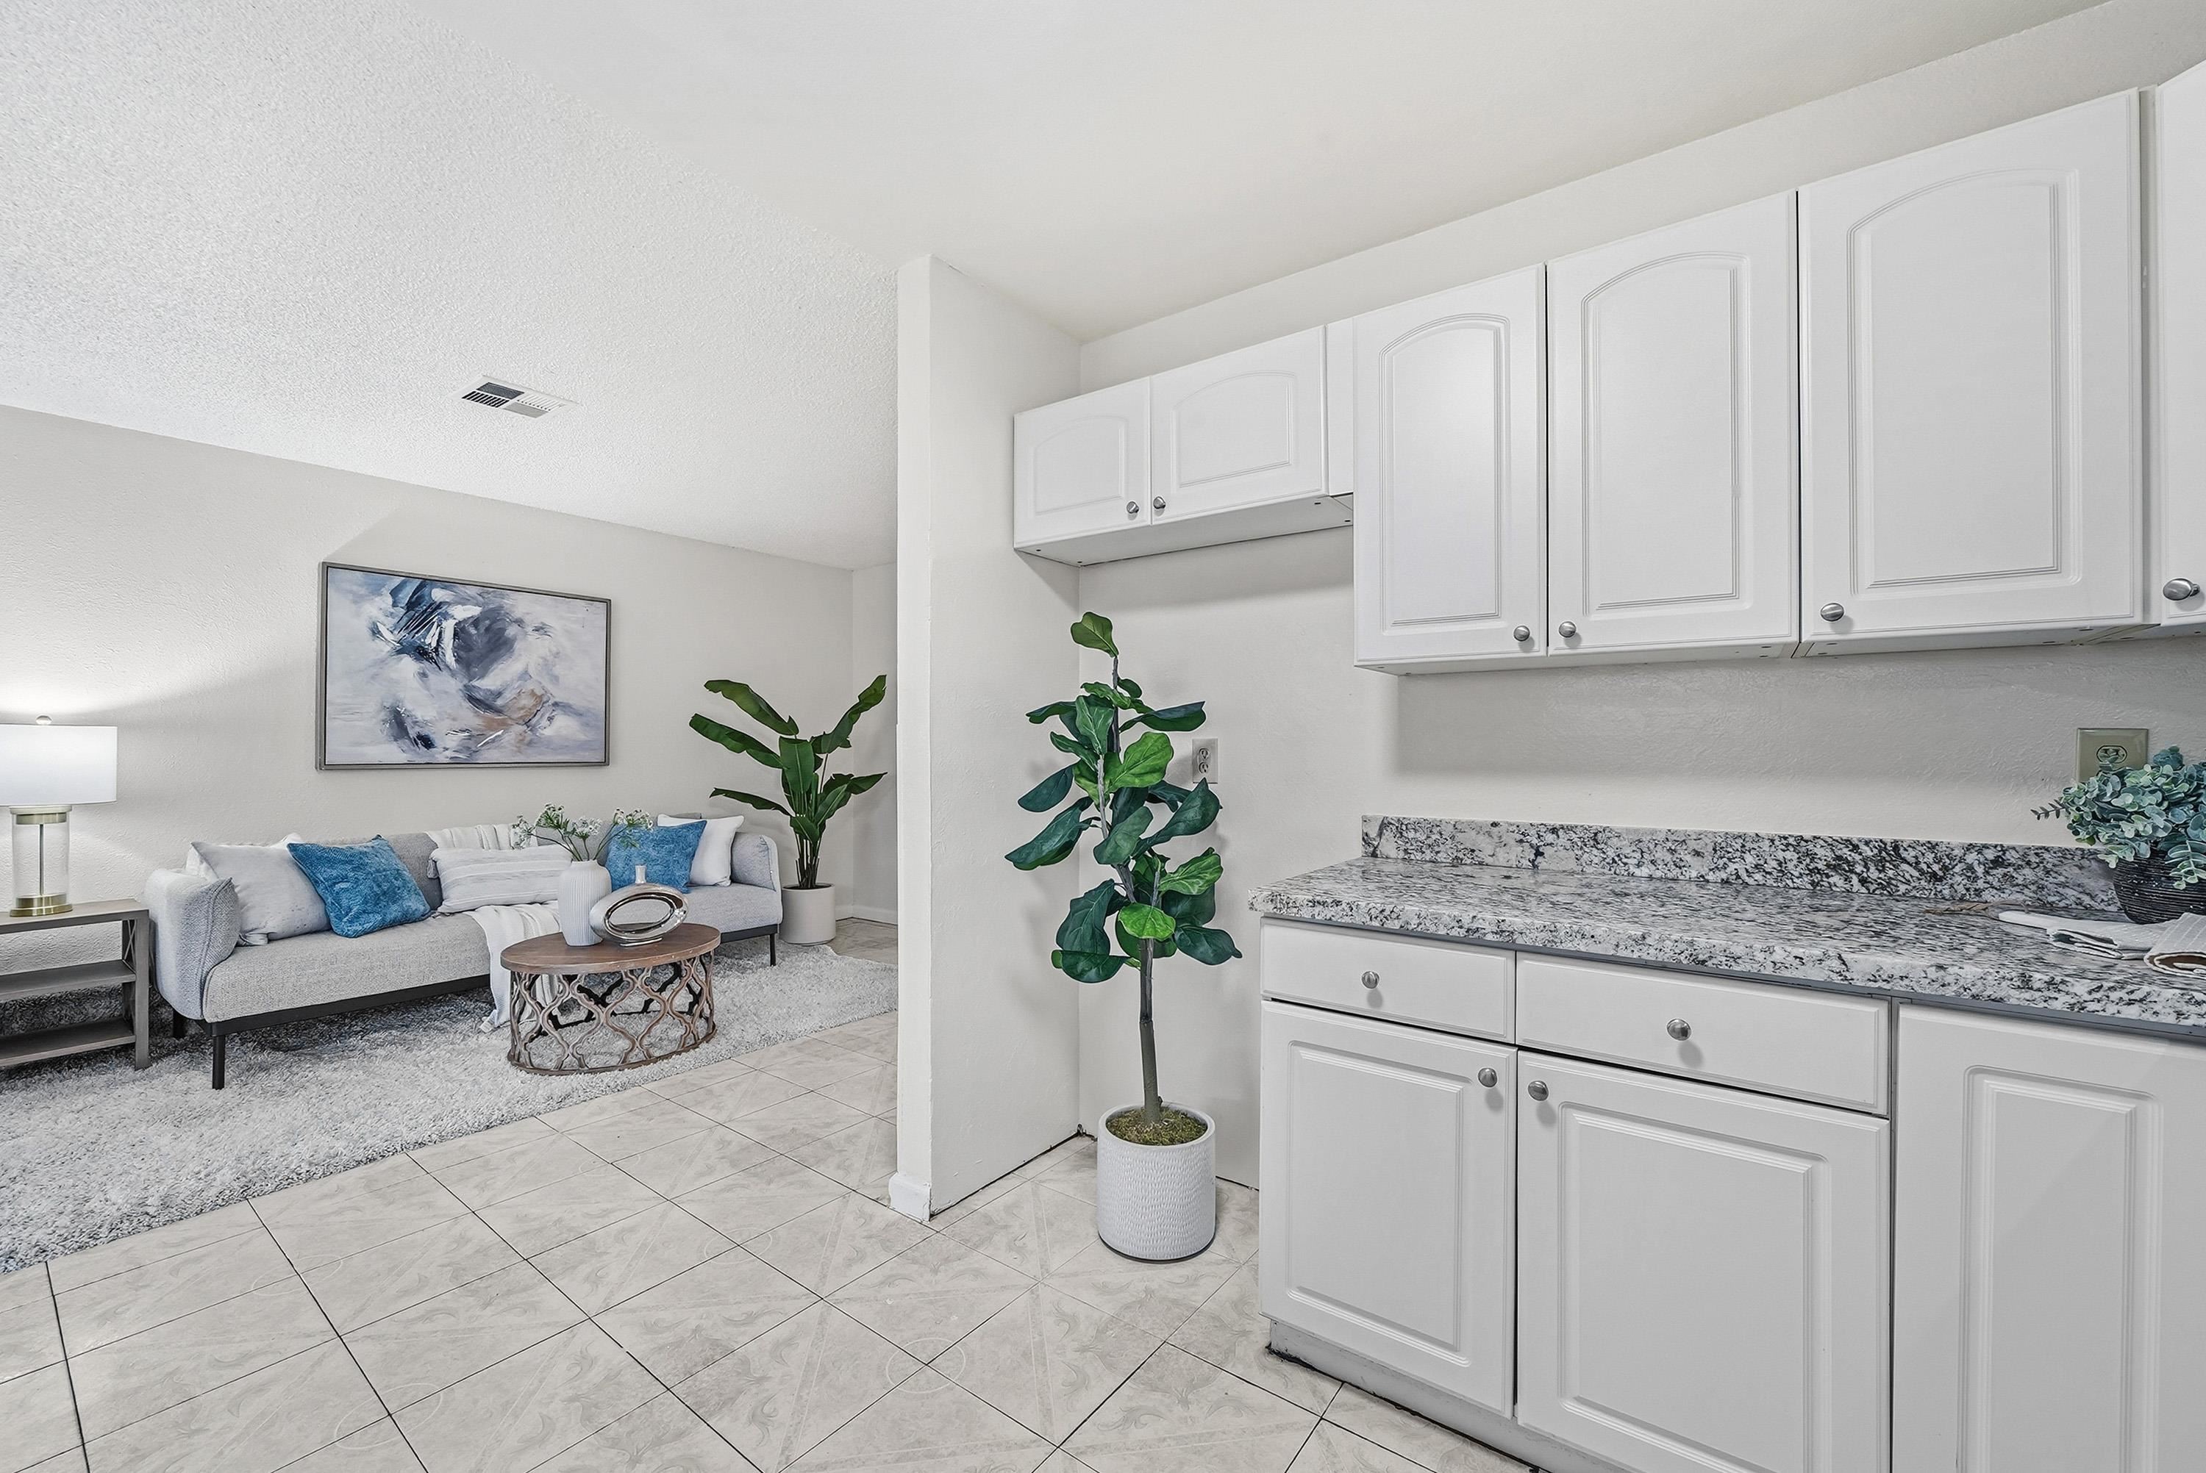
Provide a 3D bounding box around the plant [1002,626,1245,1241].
[{"bbox_3d":[0.049,0.454,2.127,0.570,1.530,0.520,0,0,0],"label":"plant"}]

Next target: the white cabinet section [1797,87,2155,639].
[{"bbox_3d":[1.388,-0.527,1.428,0.371,0.753,0.312,0,0,36],"label":"white cabinet section"}]

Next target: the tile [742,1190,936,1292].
[{"bbox_3d":[-0.629,1.209,2.057,0.325,0.010,0.325,0,-1,37],"label":"tile"}]

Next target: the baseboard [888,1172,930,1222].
[{"bbox_3d":[-0.486,1.174,2.187,0.127,0.088,0.016,0,0,37],"label":"baseboard"}]

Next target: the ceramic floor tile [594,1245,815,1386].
[{"bbox_3d":[-0.823,1.202,1.795,0.325,0.010,0.325,0,-1,37],"label":"ceramic floor tile"}]

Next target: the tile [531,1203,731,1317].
[{"bbox_3d":[-1.100,1.220,2.015,0.330,0.010,0.330,0,0,37],"label":"tile"}]

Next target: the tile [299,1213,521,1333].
[{"bbox_3d":[-1.567,1.218,1.953,0.330,0.010,0.330,0,0,37],"label":"tile"}]

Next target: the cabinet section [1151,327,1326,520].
[{"bbox_3d":[0.396,-0.720,2.158,0.461,0.378,0.300,0,0,36],"label":"cabinet section"}]

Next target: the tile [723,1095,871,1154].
[{"bbox_3d":[-0.973,1.232,2.747,0.331,0.010,0.331,0,-1,37],"label":"tile"}]

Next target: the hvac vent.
[{"bbox_3d":[-2.102,-1.202,3.086,0.250,0.020,0.300,0,-1,37],"label":"hvac vent"}]

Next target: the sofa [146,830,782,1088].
[{"bbox_3d":[-2.710,0.841,3.980,0.820,0.770,2.220,0,-1,37],"label":"sofa"}]

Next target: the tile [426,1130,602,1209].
[{"bbox_3d":[-1.628,1.221,2.404,0.330,0.010,0.330,0,0,37],"label":"tile"}]

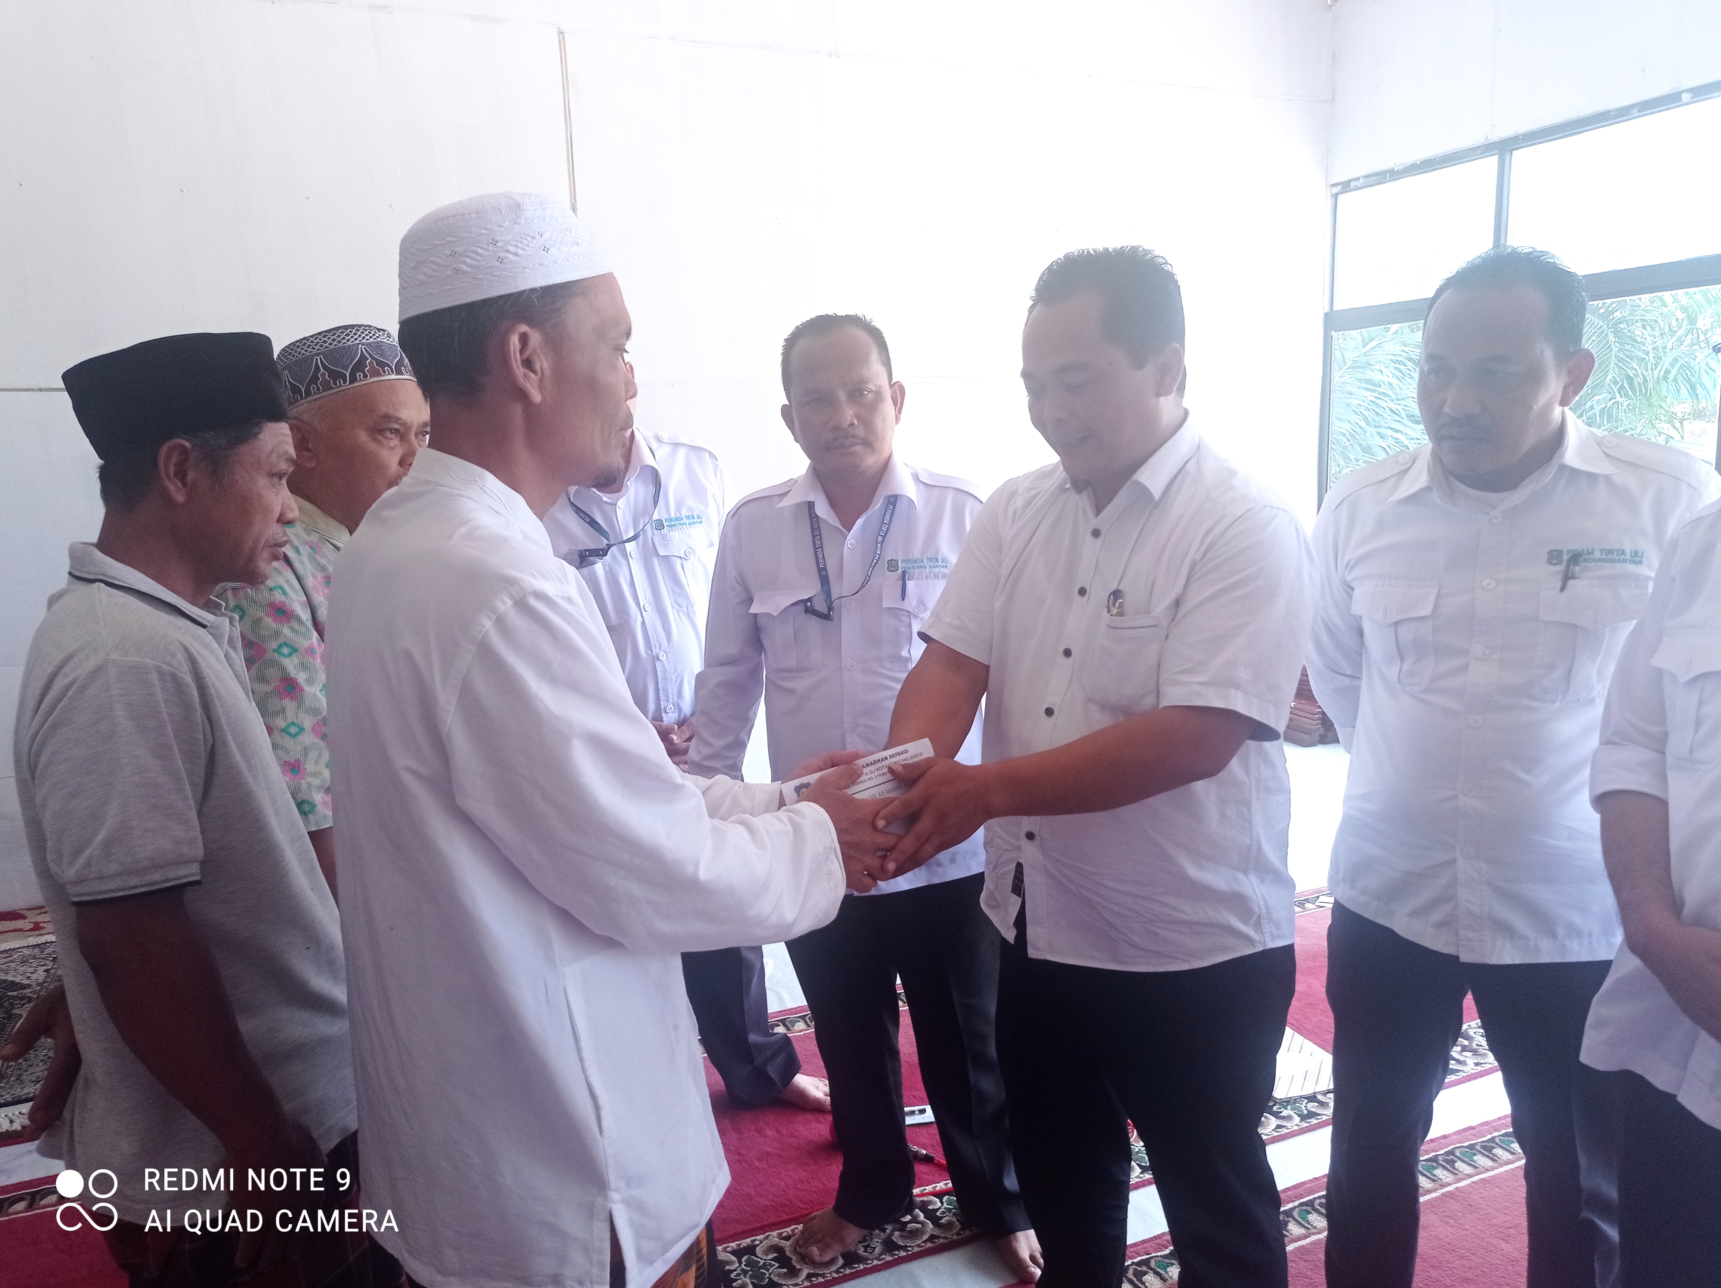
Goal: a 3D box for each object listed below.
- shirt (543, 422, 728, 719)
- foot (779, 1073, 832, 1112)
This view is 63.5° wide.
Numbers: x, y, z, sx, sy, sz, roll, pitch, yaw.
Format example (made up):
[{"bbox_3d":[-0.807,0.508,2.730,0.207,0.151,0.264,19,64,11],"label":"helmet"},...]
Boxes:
[{"bbox_3d":[-0.461,-0.062,2.780,0.490,0.710,0.290,-8,12,-30],"label":"shirt"},{"bbox_3d":[-0.141,0.943,3.061,0.245,0.090,0.095,5,12,34],"label":"foot"}]

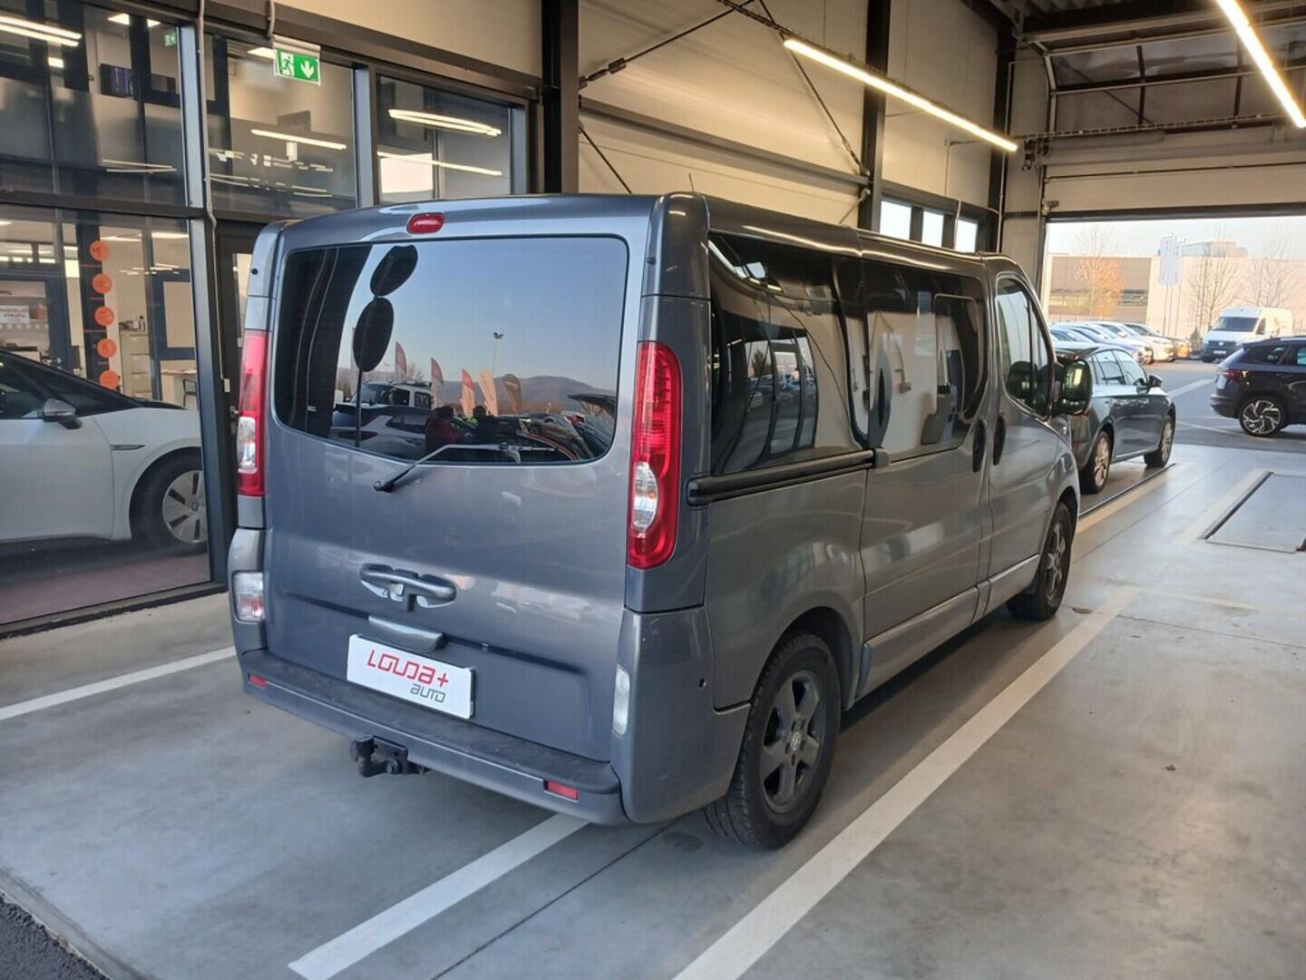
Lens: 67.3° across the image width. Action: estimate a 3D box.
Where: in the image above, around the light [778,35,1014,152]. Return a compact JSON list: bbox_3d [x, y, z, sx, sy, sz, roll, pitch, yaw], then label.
[{"bbox_3d":[2.991,-4.202,10.757,0.090,0.080,6.118,9,13,36],"label":"light"}]

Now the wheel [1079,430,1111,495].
[{"bbox_3d":[4.394,-0.293,9.847,0.210,0.636,0.636,10,13,38],"label":"wheel"}]

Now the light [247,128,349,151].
[{"bbox_3d":[-3.662,-3.647,10.233,0.080,0.070,1.150,9,12,37],"label":"light"}]

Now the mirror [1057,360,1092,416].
[{"bbox_3d":[2.157,-0.522,5.021,0.180,0.290,0.120,10,13,41],"label":"mirror"}]

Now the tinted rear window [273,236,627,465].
[{"bbox_3d":[-0.663,-0.407,2.852,1.410,0.630,0.100,8,6,34],"label":"tinted rear window"}]

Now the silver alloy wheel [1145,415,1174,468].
[{"bbox_3d":[6.182,-0.608,12.023,0.215,0.650,0.650,9,12,38],"label":"silver alloy wheel"}]

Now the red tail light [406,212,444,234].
[{"bbox_3d":[-0.663,-0.777,2.864,0.140,0.056,0.038,8,12,36],"label":"red tail light"}]

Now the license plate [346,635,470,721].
[{"bbox_3d":[-0.732,0.553,2.938,0.525,0.140,0.020,8,7,34],"label":"license plate"}]

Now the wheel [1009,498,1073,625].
[{"bbox_3d":[2.212,0.404,5.669,0.215,0.670,0.670,8,12,36],"label":"wheel"}]

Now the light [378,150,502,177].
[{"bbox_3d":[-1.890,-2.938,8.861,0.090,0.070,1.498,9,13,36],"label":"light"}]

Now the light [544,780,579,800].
[{"bbox_3d":[-0.238,0.787,2.575,0.105,0.030,0.020,7,11,30],"label":"light"}]

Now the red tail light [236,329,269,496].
[{"bbox_3d":[-1.338,-0.262,3.365,0.135,0.575,0.120,8,8,34],"label":"red tail light"}]

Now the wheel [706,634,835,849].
[{"bbox_3d":[0.365,0.778,3.148,0.220,0.680,0.680,8,11,34],"label":"wheel"}]

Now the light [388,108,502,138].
[{"bbox_3d":[-1.965,-3.479,9.321,0.130,0.080,1.250,9,12,37],"label":"light"}]

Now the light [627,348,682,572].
[{"bbox_3d":[0.016,-0.082,2.438,0.135,0.575,0.120,8,8,34],"label":"light"}]

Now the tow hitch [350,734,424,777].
[{"bbox_3d":[-0.782,0.772,2.908,0.140,0.140,0.210,8,11,34],"label":"tow hitch"}]

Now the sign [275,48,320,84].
[{"bbox_3d":[-2.123,-2.534,5.866,0.035,0.150,0.290,9,12,37],"label":"sign"}]

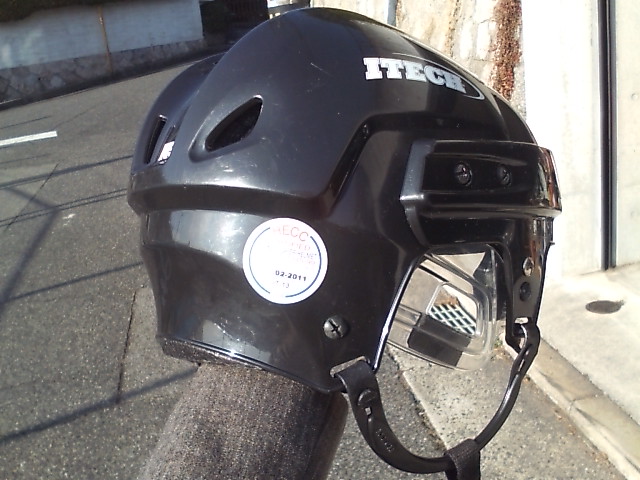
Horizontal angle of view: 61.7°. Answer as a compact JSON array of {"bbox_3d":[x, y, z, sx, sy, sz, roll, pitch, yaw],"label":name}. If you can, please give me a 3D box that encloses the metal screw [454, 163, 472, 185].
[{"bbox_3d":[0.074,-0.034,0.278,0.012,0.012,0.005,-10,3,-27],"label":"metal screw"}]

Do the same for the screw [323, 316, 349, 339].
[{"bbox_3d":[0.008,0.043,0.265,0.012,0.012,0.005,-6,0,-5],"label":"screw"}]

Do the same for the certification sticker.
[{"bbox_3d":[-0.017,0.011,0.265,0.042,0.042,0.002,12,-2,0],"label":"certification sticker"}]

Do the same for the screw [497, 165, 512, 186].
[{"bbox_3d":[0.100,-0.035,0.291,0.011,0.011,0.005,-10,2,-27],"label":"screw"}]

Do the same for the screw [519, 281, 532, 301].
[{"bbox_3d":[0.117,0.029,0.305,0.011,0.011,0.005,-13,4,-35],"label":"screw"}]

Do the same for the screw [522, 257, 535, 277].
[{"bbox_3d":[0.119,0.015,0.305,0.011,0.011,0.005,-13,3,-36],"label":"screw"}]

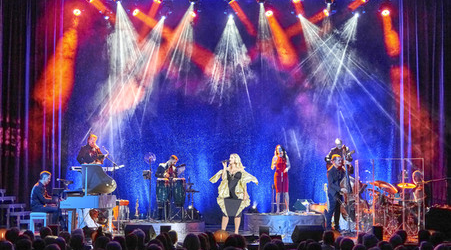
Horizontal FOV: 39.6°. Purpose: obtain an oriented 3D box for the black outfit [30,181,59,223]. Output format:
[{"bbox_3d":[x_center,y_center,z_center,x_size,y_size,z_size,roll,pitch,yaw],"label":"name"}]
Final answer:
[{"bbox_3d":[-3.969,1.742,13.800,0.660,0.970,0.500,0,-1,15],"label":"black outfit"}]

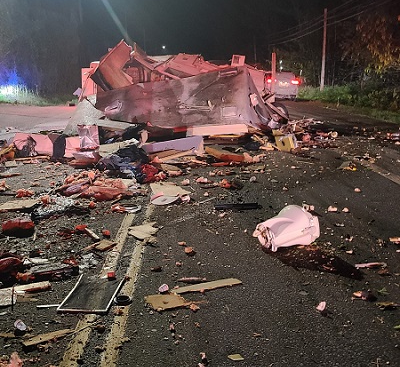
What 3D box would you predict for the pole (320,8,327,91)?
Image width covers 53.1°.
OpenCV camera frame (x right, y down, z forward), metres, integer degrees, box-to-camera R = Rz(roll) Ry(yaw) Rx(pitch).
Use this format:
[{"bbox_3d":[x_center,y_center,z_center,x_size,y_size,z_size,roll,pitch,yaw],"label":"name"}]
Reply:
[{"bbox_3d":[12.783,-13.609,40.980,0.300,7.975,0.300,-1,15,0],"label":"pole"}]

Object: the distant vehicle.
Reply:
[{"bbox_3d":[5.309,-6.608,26.791,1.920,1.750,4.600,0,15,5],"label":"distant vehicle"}]

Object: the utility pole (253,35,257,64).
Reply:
[{"bbox_3d":[9.302,-20.419,66.956,0.300,8.165,0.300,-1,15,0],"label":"utility pole"}]

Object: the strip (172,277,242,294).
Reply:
[{"bbox_3d":[0.061,0.823,3.189,0.566,0.015,0.080,-6,15,-16],"label":"strip"}]

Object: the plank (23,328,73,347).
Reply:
[{"bbox_3d":[-0.977,1.001,2.595,0.314,0.020,0.049,-10,17,-29],"label":"plank"}]

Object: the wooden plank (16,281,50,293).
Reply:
[{"bbox_3d":[-1.345,0.839,3.218,0.277,0.030,0.112,-8,16,-23],"label":"wooden plank"}]

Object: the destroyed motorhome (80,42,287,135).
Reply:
[{"bbox_3d":[-0.443,-3.559,14.464,6.617,2.737,2.600,-1,15,0],"label":"destroyed motorhome"}]

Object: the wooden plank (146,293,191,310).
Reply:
[{"bbox_3d":[-0.249,0.881,2.994,0.259,0.015,0.225,-8,16,-24],"label":"wooden plank"}]

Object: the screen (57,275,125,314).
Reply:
[{"bbox_3d":[-0.823,0.856,3.112,0.378,0.030,0.537,0,15,4],"label":"screen"}]

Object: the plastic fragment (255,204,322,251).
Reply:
[{"bbox_3d":[0.848,0.422,4.077,0.610,0.300,0.450,-1,15,0],"label":"plastic fragment"}]

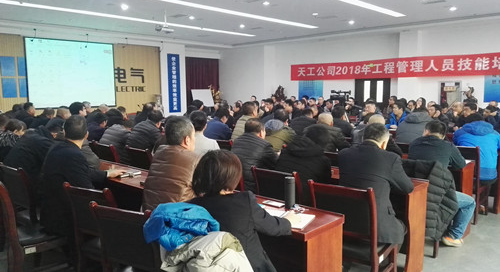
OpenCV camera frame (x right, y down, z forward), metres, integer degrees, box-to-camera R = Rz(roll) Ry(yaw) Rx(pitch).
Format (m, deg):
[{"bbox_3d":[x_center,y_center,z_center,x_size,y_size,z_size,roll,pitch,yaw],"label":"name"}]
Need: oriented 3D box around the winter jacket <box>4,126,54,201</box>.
[{"bbox_3d":[-2.023,0.277,3.546,0.540,0.700,0.520,6,9,44],"label":"winter jacket"}]

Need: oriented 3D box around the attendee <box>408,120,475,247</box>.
[{"bbox_3d":[1.910,0.479,3.721,0.620,1.240,0.820,5,8,36],"label":"attendee"}]

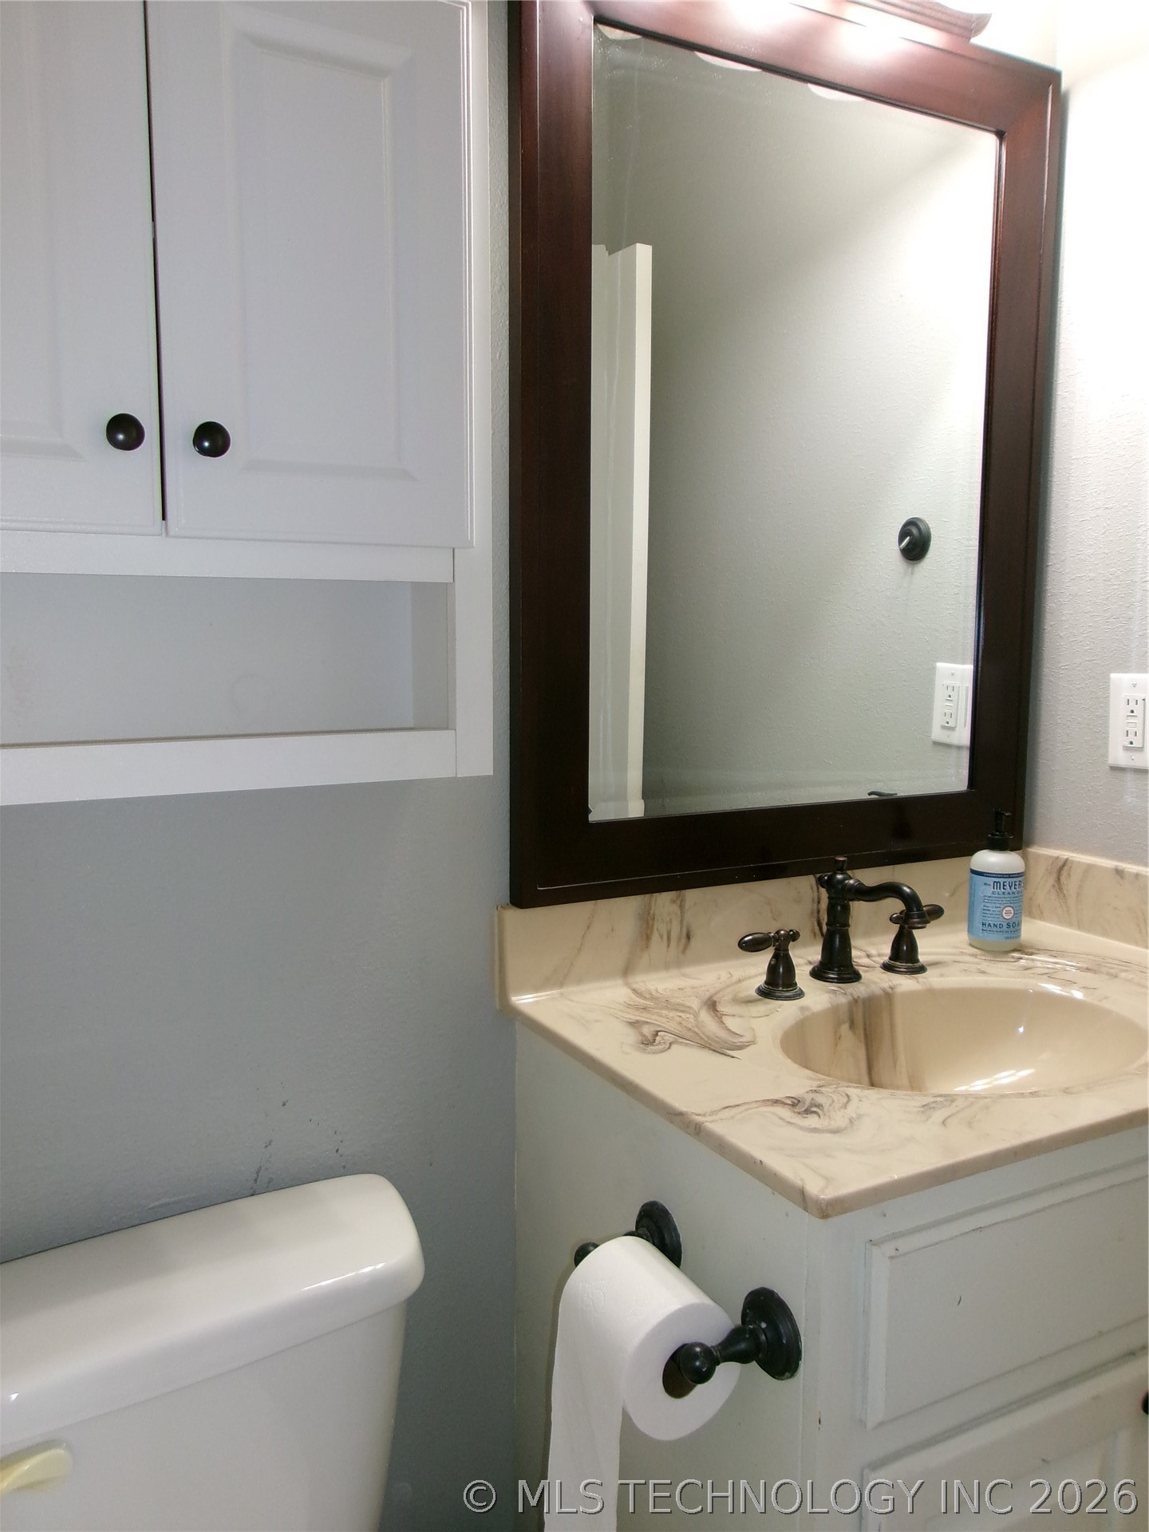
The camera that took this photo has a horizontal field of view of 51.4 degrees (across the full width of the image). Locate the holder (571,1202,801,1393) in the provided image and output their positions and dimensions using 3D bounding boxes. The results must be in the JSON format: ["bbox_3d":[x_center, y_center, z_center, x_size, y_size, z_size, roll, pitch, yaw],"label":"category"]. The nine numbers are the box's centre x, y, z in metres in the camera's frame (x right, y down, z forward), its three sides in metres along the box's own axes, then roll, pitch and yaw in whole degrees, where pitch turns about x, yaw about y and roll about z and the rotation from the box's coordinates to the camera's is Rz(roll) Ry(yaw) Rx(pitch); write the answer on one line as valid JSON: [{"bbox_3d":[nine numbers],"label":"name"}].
[{"bbox_3d":[0.080,0.440,0.990,0.087,0.068,0.230,-3,7,-28],"label":"holder"}]

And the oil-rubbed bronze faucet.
[{"bbox_3d":[0.343,0.187,1.376,0.066,0.140,0.178,-3,7,-28],"label":"oil-rubbed bronze faucet"}]

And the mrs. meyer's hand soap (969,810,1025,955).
[{"bbox_3d":[0.556,0.147,1.570,0.067,0.178,0.069,-1,6,-8],"label":"mrs. meyer's hand soap"}]

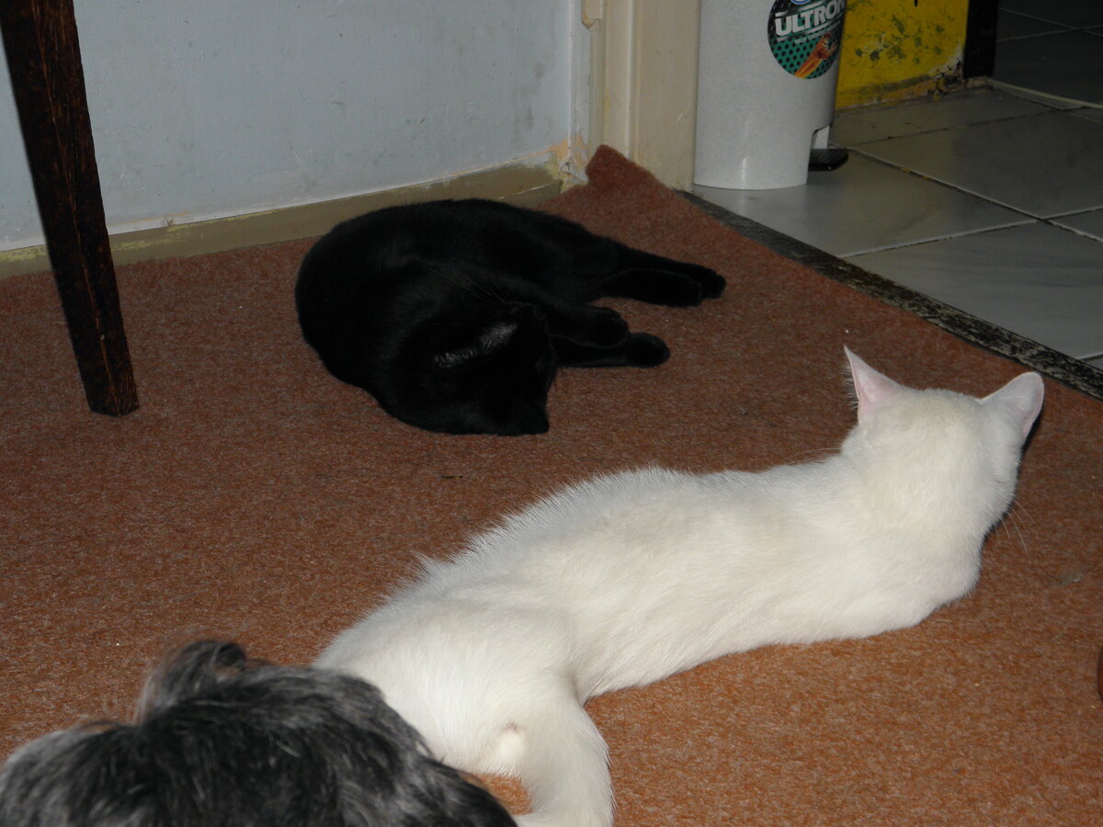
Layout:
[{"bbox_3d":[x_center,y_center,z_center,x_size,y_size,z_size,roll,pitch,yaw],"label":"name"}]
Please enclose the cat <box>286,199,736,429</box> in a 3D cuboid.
[{"bbox_3d":[-0.039,-0.093,1.718,0.352,0.115,0.398,2,22,5],"label":"cat"}]

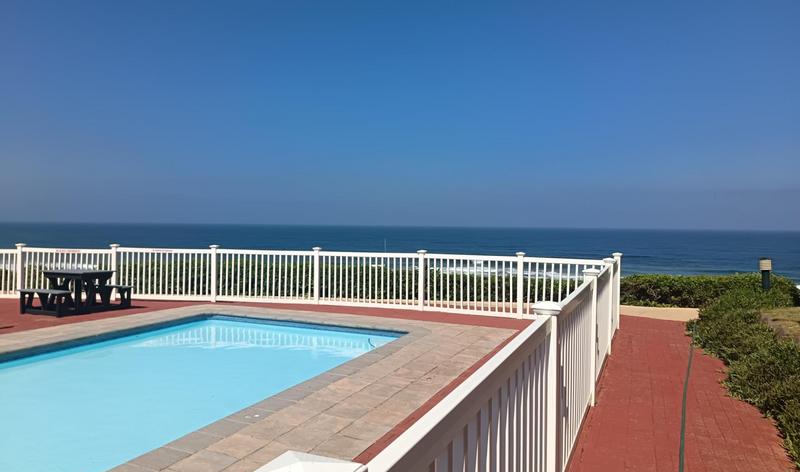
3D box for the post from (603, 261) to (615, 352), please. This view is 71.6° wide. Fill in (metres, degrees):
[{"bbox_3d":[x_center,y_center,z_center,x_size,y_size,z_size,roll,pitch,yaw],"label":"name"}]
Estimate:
[{"bbox_3d":[2.581,0.878,6.860,0.127,1.200,0.127,1,1,25],"label":"post"}]

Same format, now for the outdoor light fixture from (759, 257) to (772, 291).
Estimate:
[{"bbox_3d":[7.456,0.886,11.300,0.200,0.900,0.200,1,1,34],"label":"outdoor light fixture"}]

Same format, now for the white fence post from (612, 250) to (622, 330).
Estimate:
[{"bbox_3d":[3.371,0.860,8.600,0.127,1.200,0.127,1,1,25],"label":"white fence post"}]

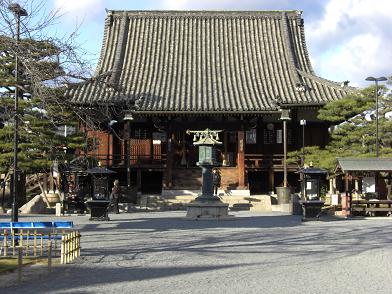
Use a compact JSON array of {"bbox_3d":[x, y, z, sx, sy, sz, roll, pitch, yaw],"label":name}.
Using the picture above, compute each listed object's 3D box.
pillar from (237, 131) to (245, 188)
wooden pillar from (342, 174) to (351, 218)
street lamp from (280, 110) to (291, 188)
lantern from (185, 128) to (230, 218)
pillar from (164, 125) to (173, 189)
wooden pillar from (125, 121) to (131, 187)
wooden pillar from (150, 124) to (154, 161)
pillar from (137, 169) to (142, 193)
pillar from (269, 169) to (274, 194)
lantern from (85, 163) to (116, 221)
[{"bbox_3d":[2.235,0.603,36.000,0.340,2.945,0.340,0,-3,0],"label":"pillar"},{"bbox_3d":[6.437,2.042,31.000,0.340,1.903,0.340,0,-3,0],"label":"wooden pillar"},{"bbox_3d":[4.124,0.081,33.400,0.450,3.617,0.420,0,-3,0],"label":"street lamp"},{"bbox_3d":[0.511,1.118,31.400,1.950,3.812,1.900,0,-3,0],"label":"lantern"},{"bbox_3d":[-1.341,0.430,36.000,0.340,3.293,0.340,0,-3,0],"label":"pillar"},{"bbox_3d":[-3.284,0.290,35.000,0.260,3.235,0.260,0,-3,0],"label":"wooden pillar"},{"bbox_3d":[-2.417,-0.193,40.000,0.240,2.097,0.240,0,-3,0],"label":"wooden pillar"},{"bbox_3d":[-2.962,1.756,38.000,0.260,1.258,0.260,0,-3,0],"label":"pillar"},{"bbox_3d":[3.958,1.756,38.000,0.260,1.258,0.260,0,-3,0],"label":"pillar"},{"bbox_3d":[-3.747,1.746,28.500,1.220,2.273,1.150,0,-3,0],"label":"lantern"}]

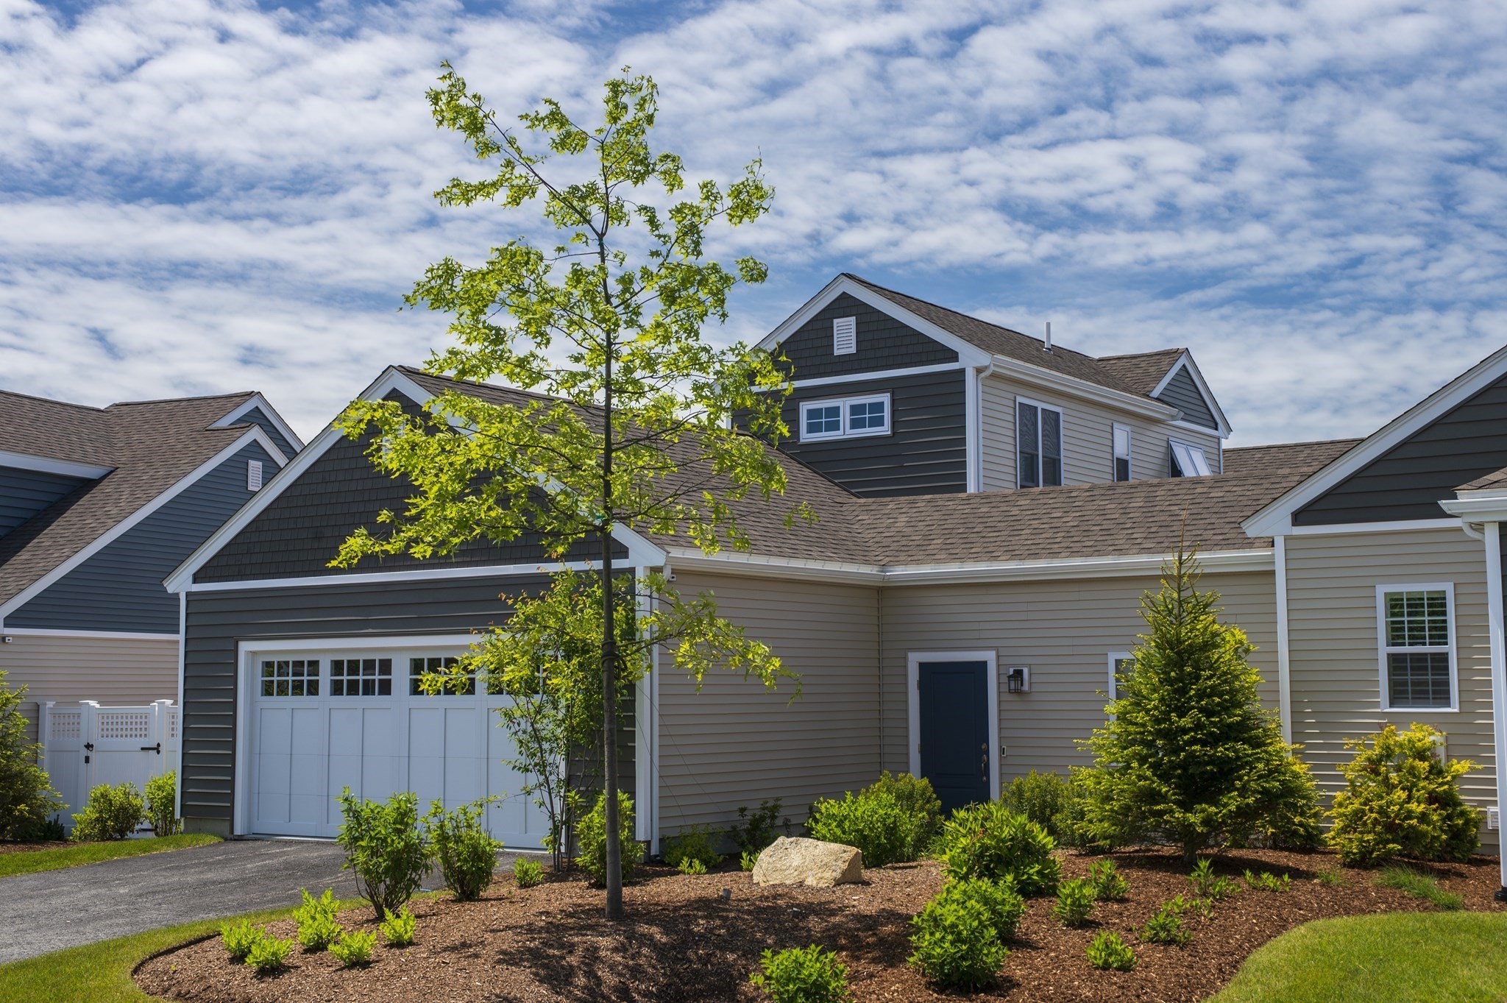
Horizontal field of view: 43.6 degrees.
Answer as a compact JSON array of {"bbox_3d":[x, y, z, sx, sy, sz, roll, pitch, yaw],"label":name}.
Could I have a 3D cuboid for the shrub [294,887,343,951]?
[{"bbox_3d":[-2.834,2.706,12.265,0.322,0.384,0.322,1,-6,-13],"label":"shrub"}]

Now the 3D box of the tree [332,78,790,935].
[{"bbox_3d":[-1.319,-0.135,13.162,3.217,5.995,2.992,0,-6,-4],"label":"tree"}]

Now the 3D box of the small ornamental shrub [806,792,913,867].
[{"bbox_3d":[0.948,2.930,16.945,0.931,0.673,0.931,-1,-6,3],"label":"small ornamental shrub"}]

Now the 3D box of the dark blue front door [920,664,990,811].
[{"bbox_3d":[2.305,2.835,21.638,0.908,2.000,0.050,-4,-7,35],"label":"dark blue front door"}]

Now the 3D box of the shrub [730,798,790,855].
[{"bbox_3d":[0.064,3.299,19.100,0.596,0.539,0.537,0,-6,0],"label":"shrub"}]

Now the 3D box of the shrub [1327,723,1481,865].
[{"bbox_3d":[5.789,2.591,16.754,1.360,1.245,1.224,-2,-6,19],"label":"shrub"}]

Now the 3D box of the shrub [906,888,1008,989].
[{"bbox_3d":[1.108,2.364,10.200,0.533,0.491,0.533,-1,-6,6],"label":"shrub"}]

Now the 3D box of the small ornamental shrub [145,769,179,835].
[{"bbox_3d":[-7.389,3.823,23.843,0.655,0.826,0.655,1,-6,-17],"label":"small ornamental shrub"}]

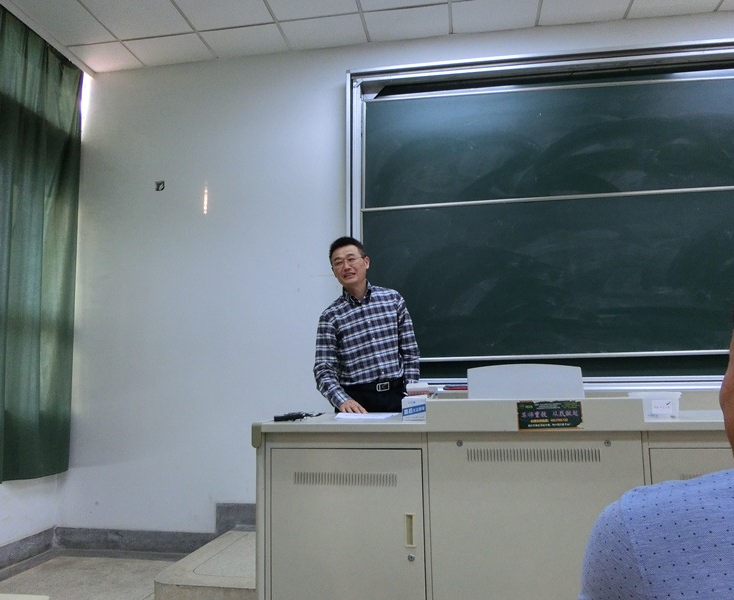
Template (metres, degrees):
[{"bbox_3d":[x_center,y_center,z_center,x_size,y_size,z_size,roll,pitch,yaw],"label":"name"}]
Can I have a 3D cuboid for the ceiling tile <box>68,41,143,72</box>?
[{"bbox_3d":[-1.982,-1.859,4.416,0.426,0.020,0.356,-2,-8,9],"label":"ceiling tile"}]

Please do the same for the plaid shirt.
[{"bbox_3d":[-0.010,0.247,2.829,0.530,0.600,0.420,0,-8,-6],"label":"plaid shirt"}]

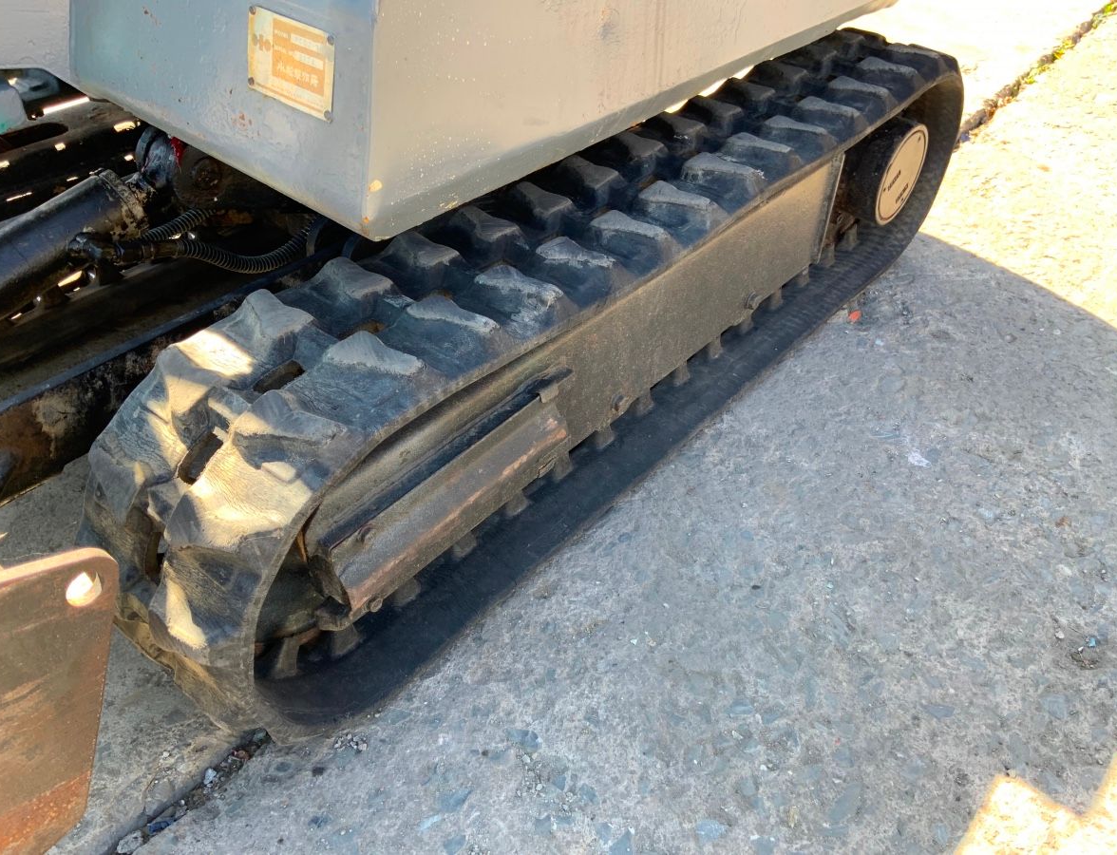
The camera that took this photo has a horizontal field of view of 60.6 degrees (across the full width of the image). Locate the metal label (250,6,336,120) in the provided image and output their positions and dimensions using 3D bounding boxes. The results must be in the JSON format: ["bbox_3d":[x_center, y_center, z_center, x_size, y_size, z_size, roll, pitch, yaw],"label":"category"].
[{"bbox_3d":[-0.259,-0.351,0.920,0.128,0.078,0.003,29,35,28],"label":"metal label"}]

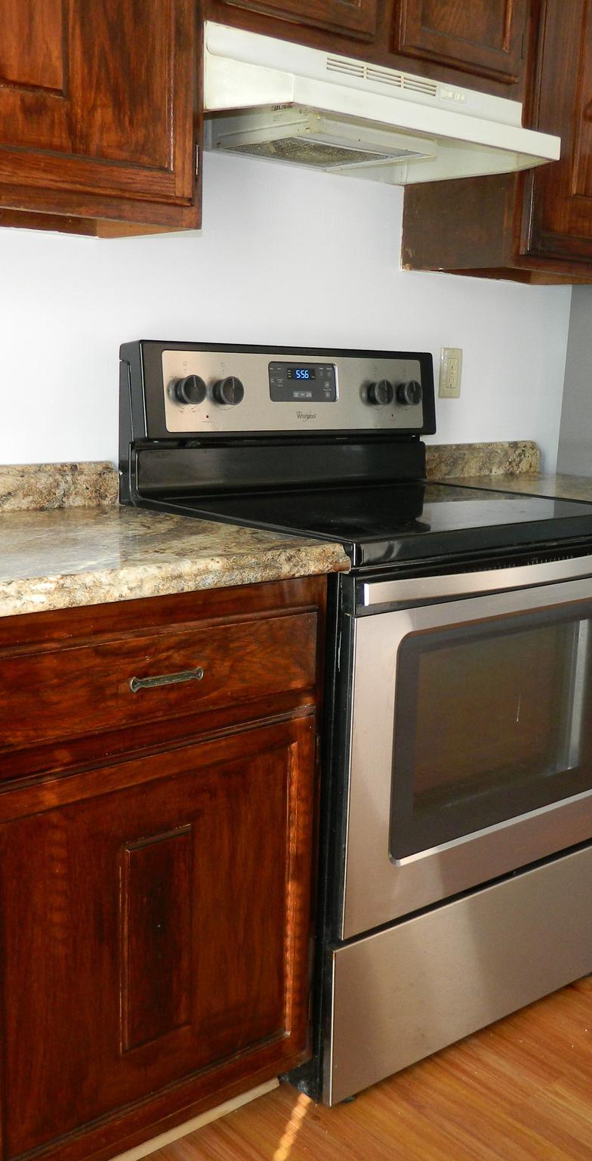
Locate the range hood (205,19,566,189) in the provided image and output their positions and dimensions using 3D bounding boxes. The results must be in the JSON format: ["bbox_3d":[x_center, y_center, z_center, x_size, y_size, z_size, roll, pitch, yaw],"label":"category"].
[{"bbox_3d":[0.103,-0.858,2.062,0.760,0.135,0.458,-7,14,-39],"label":"range hood"}]

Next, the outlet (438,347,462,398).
[{"bbox_3d":[0.370,-0.493,2.663,0.072,0.115,0.010,-7,14,-39],"label":"outlet"}]

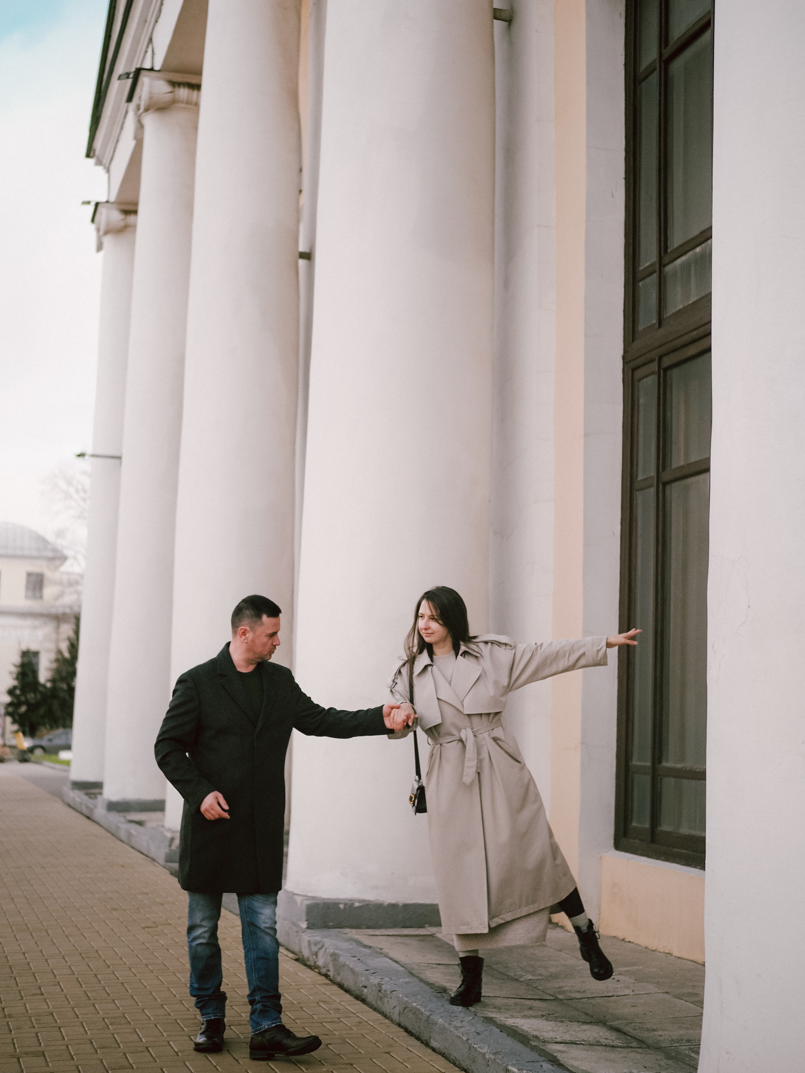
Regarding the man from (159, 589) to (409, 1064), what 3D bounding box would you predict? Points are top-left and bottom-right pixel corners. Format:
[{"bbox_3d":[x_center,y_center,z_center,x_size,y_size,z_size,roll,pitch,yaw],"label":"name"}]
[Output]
[{"bbox_3d":[-0.481,1.135,6.199,0.950,1.800,0.580,4,-8,-20],"label":"man"}]

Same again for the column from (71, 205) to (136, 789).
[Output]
[{"bbox_3d":[-4.735,-0.573,26.262,1.320,9.650,1.320,4,-7,-16],"label":"column"}]

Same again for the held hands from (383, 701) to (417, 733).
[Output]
[{"bbox_3d":[-0.012,0.718,6.170,0.130,0.115,0.110,4,-8,-20],"label":"held hands"}]

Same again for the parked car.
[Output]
[{"bbox_3d":[-15.246,9.599,72.000,4.400,1.450,1.750,4,-7,-16],"label":"parked car"}]

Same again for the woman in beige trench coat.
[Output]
[{"bbox_3d":[0.463,1.071,6.466,1.030,1.720,0.620,0,-7,12],"label":"woman in beige trench coat"}]

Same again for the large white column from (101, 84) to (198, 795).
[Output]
[{"bbox_3d":[-3.142,-1.215,20.827,1.320,9.650,1.320,4,-7,-16],"label":"large white column"}]

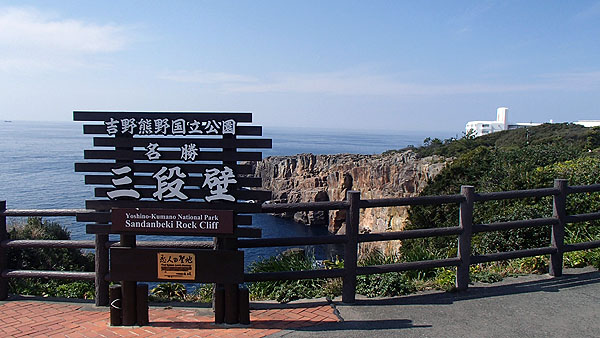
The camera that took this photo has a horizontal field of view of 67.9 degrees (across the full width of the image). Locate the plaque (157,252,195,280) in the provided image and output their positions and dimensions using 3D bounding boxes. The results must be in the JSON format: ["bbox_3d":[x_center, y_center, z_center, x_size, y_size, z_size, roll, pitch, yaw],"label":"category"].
[{"bbox_3d":[-1.085,0.859,3.926,0.339,0.243,0.020,1,6,2],"label":"plaque"}]

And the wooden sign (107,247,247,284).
[{"bbox_3d":[-1.087,0.854,3.966,1.189,0.294,0.060,1,6,2],"label":"wooden sign"}]

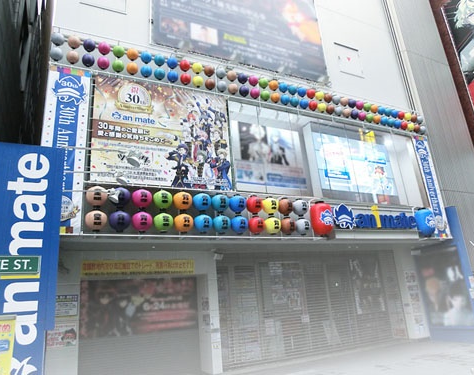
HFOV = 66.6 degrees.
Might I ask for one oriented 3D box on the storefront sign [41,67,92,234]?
[{"bbox_3d":[-3.195,-0.754,6.791,0.704,3.302,0.060,4,-19,-26],"label":"storefront sign"}]

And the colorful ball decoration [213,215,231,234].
[{"bbox_3d":[-0.316,0.767,7.666,0.370,0.380,0.370,-4,-17,-1],"label":"colorful ball decoration"}]

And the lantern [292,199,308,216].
[{"bbox_3d":[1.657,0.535,9.348,0.404,0.448,0.404,4,-19,-25],"label":"lantern"}]

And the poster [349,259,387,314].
[{"bbox_3d":[4.285,3.184,11.840,1.260,1.730,0.020,4,-19,-25],"label":"poster"}]

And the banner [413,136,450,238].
[{"bbox_3d":[6.149,-0.061,11.405,0.753,3.345,0.060,4,-19,-26],"label":"banner"}]

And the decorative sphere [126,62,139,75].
[{"bbox_3d":[-2.564,-2.911,8.892,0.280,0.295,0.280,5,-20,-26],"label":"decorative sphere"}]

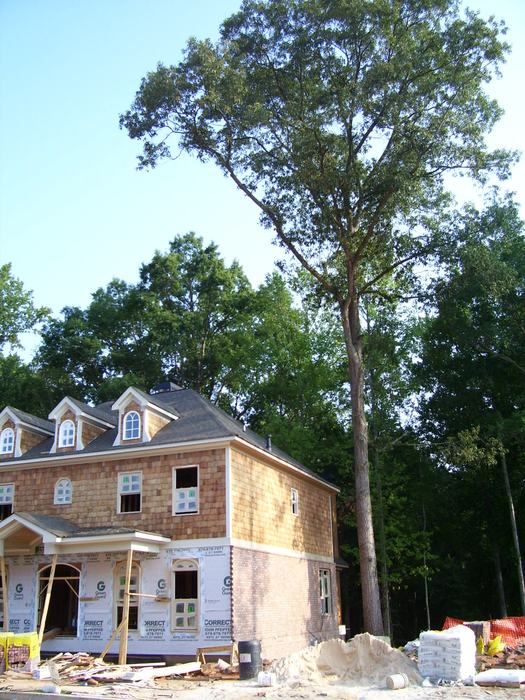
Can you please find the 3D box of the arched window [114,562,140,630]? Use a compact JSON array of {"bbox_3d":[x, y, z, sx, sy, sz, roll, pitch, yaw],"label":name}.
[{"bbox_3d":[-4.261,7.802,21.783,0.900,2.104,0.130,-9,-22,20],"label":"arched window"}]

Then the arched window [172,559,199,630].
[{"bbox_3d":[-2.338,7.528,21.069,0.900,2.086,0.130,-9,-22,20],"label":"arched window"}]

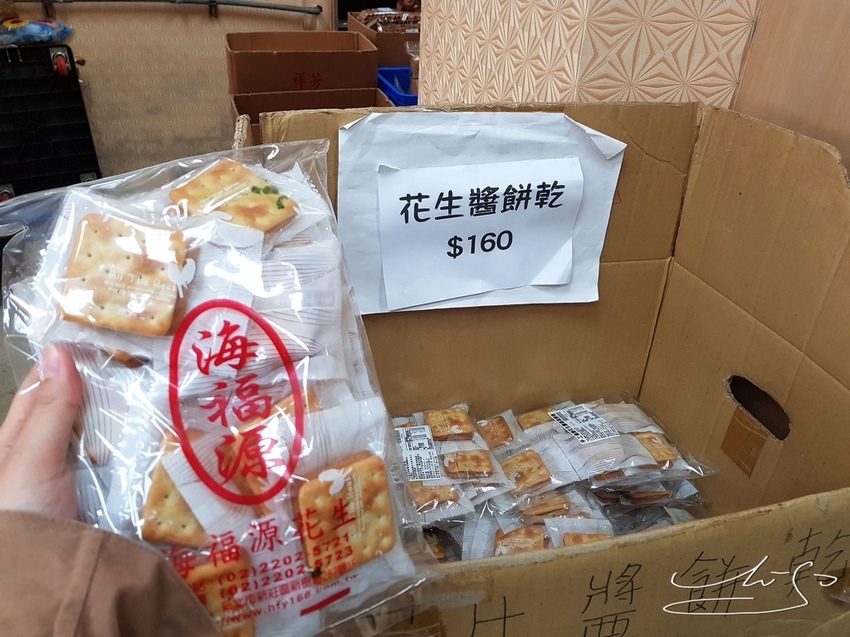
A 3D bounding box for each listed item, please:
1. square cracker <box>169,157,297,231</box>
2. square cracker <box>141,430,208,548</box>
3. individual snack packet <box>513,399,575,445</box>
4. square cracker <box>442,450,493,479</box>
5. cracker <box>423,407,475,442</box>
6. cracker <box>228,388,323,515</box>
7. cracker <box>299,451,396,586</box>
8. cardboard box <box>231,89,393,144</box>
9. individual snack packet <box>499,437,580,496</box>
[{"bbox_3d":[-0.110,-0.066,0.370,0.054,0.011,0.054,32,43,8],"label":"square cracker"},{"bbox_3d":[-0.111,0.086,0.322,0.054,0.054,0.011,19,-23,-29],"label":"square cracker"},{"bbox_3d":[0.144,0.128,0.785,0.075,0.015,0.066,-10,33,-19],"label":"individual snack packet"},{"bbox_3d":[0.050,0.168,0.726,0.054,0.011,0.054,-2,18,-6],"label":"square cracker"},{"bbox_3d":[0.030,0.130,0.769,0.054,0.011,0.054,-2,23,-7],"label":"cracker"},{"bbox_3d":[-0.076,0.077,0.365,0.054,0.054,0.011,-22,-1,-28],"label":"cracker"},{"bbox_3d":[-0.045,0.113,0.362,0.054,0.054,0.011,-10,-7,-26],"label":"cracker"},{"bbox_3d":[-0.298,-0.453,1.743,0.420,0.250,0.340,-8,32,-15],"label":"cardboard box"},{"bbox_3d":[0.127,0.167,0.719,0.085,0.015,0.063,-12,33,-21],"label":"individual snack packet"}]

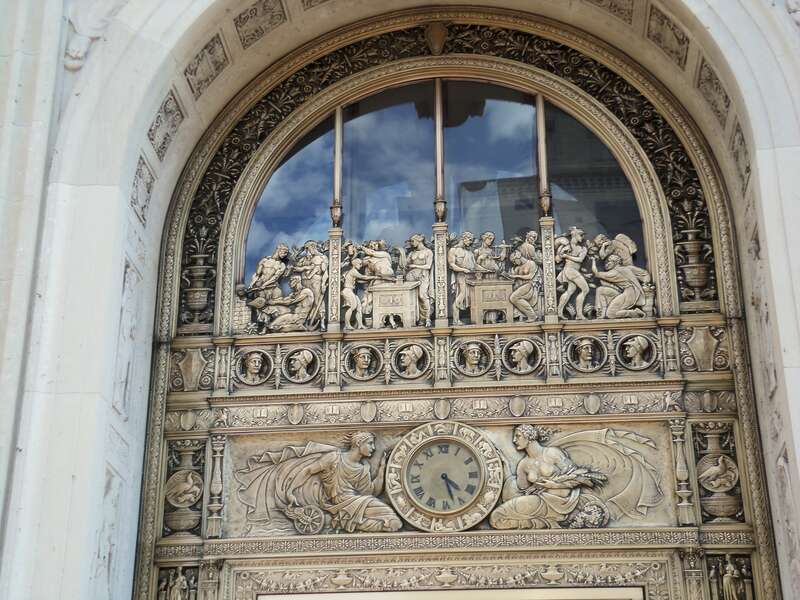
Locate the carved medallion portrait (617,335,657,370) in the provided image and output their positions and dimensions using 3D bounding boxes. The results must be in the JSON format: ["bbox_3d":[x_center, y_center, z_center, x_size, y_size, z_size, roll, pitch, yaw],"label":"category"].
[{"bbox_3d":[2.085,0.461,12.634,0.350,0.350,0.090,-2,-28,4],"label":"carved medallion portrait"}]

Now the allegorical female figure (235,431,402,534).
[{"bbox_3d":[-0.610,1.389,10.913,1.277,0.796,0.180,-2,-26,5],"label":"allegorical female figure"}]

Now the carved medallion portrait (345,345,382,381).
[{"bbox_3d":[-0.326,0.558,12.822,0.350,0.350,0.090,-2,-28,4],"label":"carved medallion portrait"}]

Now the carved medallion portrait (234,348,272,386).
[{"bbox_3d":[-1.318,0.605,12.895,0.350,0.350,0.090,-2,-28,4],"label":"carved medallion portrait"}]

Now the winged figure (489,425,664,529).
[{"bbox_3d":[1.310,1.324,10.753,1.295,0.783,0.180,-2,-26,5],"label":"winged figure"}]

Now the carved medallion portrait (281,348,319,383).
[{"bbox_3d":[-0.884,0.585,12.863,0.350,0.350,0.090,-2,-28,4],"label":"carved medallion portrait"}]

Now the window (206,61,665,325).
[{"bbox_3d":[0.365,-0.915,12.007,3.771,2.566,0.280,-2,-26,5],"label":"window"}]

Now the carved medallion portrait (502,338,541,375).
[{"bbox_3d":[0.952,0.443,11.231,0.293,0.290,0.090,-2,-26,5],"label":"carved medallion portrait"}]

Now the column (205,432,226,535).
[{"bbox_3d":[-1.596,1.604,12.389,0.180,0.950,0.150,-2,-28,4],"label":"column"}]

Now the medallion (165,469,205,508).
[{"bbox_3d":[-1.662,1.463,11.061,0.302,0.295,0.080,-2,-26,5],"label":"medallion"}]

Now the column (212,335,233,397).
[{"bbox_3d":[-1.412,0.528,11.409,0.148,0.507,0.080,-2,-26,5],"label":"column"}]

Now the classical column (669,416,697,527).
[{"bbox_3d":[2.114,1.276,10.695,0.164,0.841,0.160,-2,-26,5],"label":"classical column"}]

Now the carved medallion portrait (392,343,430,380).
[{"bbox_3d":[0.090,0.485,11.297,0.298,0.309,0.090,-2,-26,5],"label":"carved medallion portrait"}]

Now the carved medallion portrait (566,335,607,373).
[{"bbox_3d":[1.649,0.480,12.667,0.350,0.350,0.090,-2,-28,4],"label":"carved medallion portrait"}]

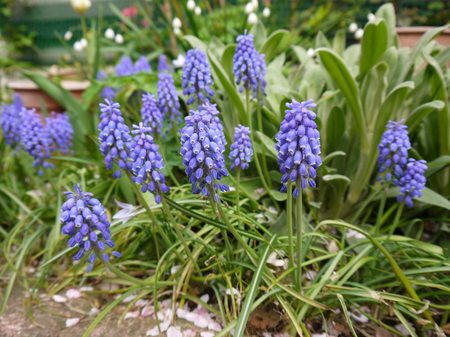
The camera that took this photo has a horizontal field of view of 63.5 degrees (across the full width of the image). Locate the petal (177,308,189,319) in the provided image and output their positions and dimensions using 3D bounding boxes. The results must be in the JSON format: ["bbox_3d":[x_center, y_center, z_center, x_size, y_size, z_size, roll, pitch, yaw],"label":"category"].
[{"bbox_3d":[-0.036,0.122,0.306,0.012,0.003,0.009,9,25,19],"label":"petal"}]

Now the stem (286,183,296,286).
[{"bbox_3d":[0.048,0.048,0.265,0.004,0.076,0.004,-1,-2,0],"label":"stem"}]

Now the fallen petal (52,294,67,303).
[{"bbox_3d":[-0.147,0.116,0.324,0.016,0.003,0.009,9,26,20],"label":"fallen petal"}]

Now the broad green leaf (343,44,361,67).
[{"bbox_3d":[0.167,-0.148,0.480,0.025,0.034,0.014,5,24,-2],"label":"broad green leaf"}]

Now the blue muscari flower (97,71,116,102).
[{"bbox_3d":[-0.176,-0.122,0.540,0.028,0.050,0.028,0,21,0],"label":"blue muscari flower"}]

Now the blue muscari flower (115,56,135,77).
[{"bbox_3d":[-0.160,-0.159,0.580,0.030,0.040,0.028,0,18,0],"label":"blue muscari flower"}]

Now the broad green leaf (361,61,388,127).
[{"bbox_3d":[0.175,-0.086,0.425,0.031,0.077,0.022,2,18,0],"label":"broad green leaf"}]

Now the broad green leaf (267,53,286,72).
[{"bbox_3d":[0.071,-0.146,0.500,0.022,0.040,0.012,22,18,0],"label":"broad green leaf"}]

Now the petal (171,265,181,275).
[{"bbox_3d":[-0.044,0.090,0.325,0.010,0.005,0.009,0,21,0],"label":"petal"}]

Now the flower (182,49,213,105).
[{"bbox_3d":[-0.028,-0.093,0.370,0.031,0.062,0.031,-5,21,0],"label":"flower"}]

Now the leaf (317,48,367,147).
[{"bbox_3d":[0.141,-0.086,0.440,0.035,0.122,0.030,-13,21,31],"label":"leaf"}]

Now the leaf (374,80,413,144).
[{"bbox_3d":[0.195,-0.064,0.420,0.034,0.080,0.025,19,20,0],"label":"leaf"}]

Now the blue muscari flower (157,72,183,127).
[{"bbox_3d":[-0.062,-0.077,0.410,0.027,0.061,0.027,-7,18,0],"label":"blue muscari flower"}]

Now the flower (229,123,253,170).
[{"bbox_3d":[0.015,-0.021,0.360,0.024,0.045,0.024,3,18,0],"label":"flower"}]

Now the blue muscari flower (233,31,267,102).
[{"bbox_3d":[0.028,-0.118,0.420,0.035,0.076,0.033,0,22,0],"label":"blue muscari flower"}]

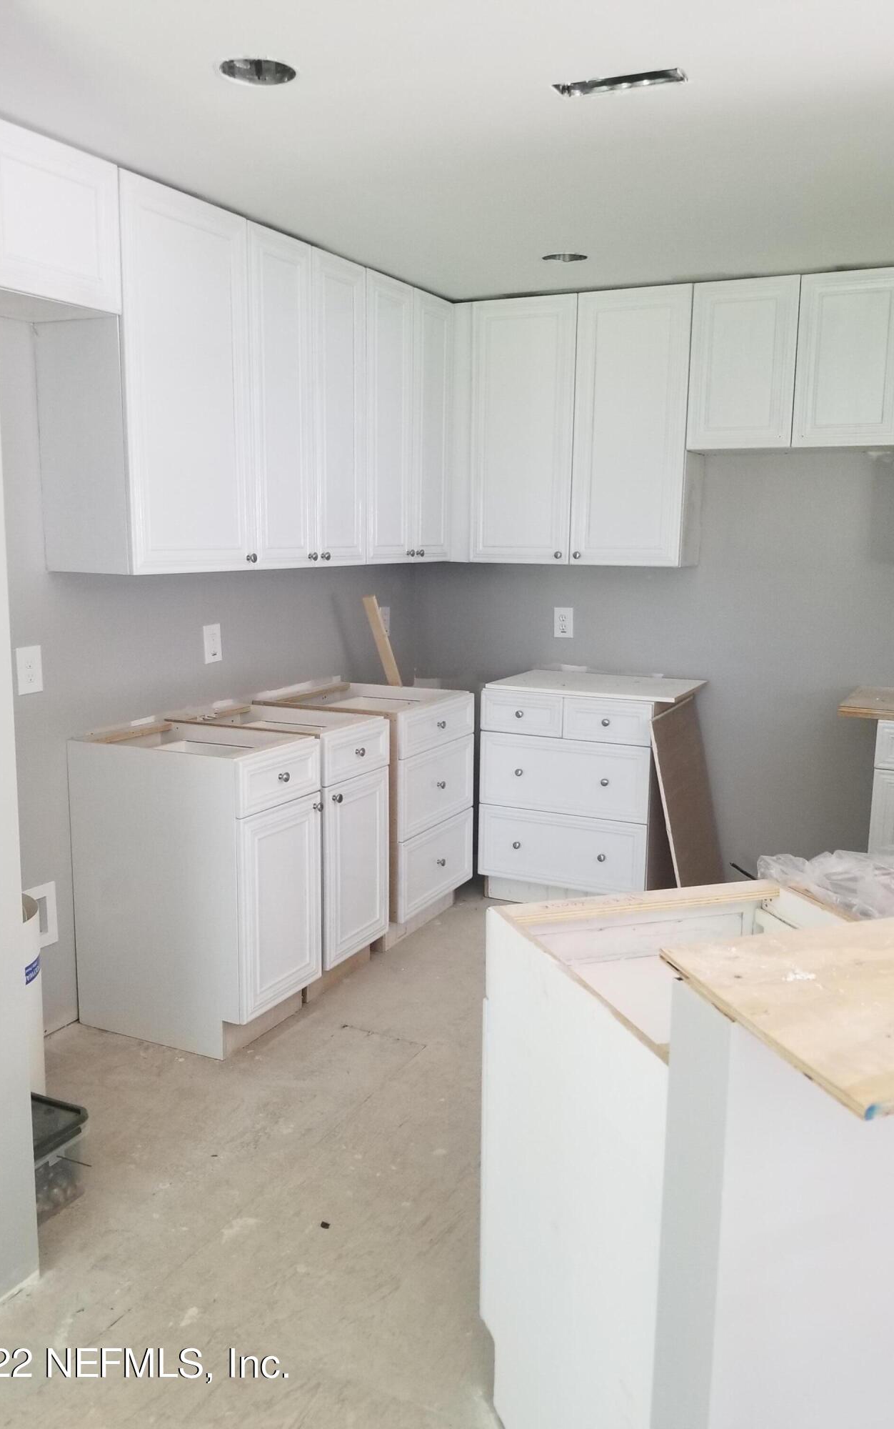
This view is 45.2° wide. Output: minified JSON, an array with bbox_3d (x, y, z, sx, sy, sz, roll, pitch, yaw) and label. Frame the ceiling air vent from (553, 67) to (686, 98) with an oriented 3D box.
[{"bbox_3d":[0.362,-1.312,2.233,0.265,0.025,0.080,5,11,21],"label":"ceiling air vent"}]

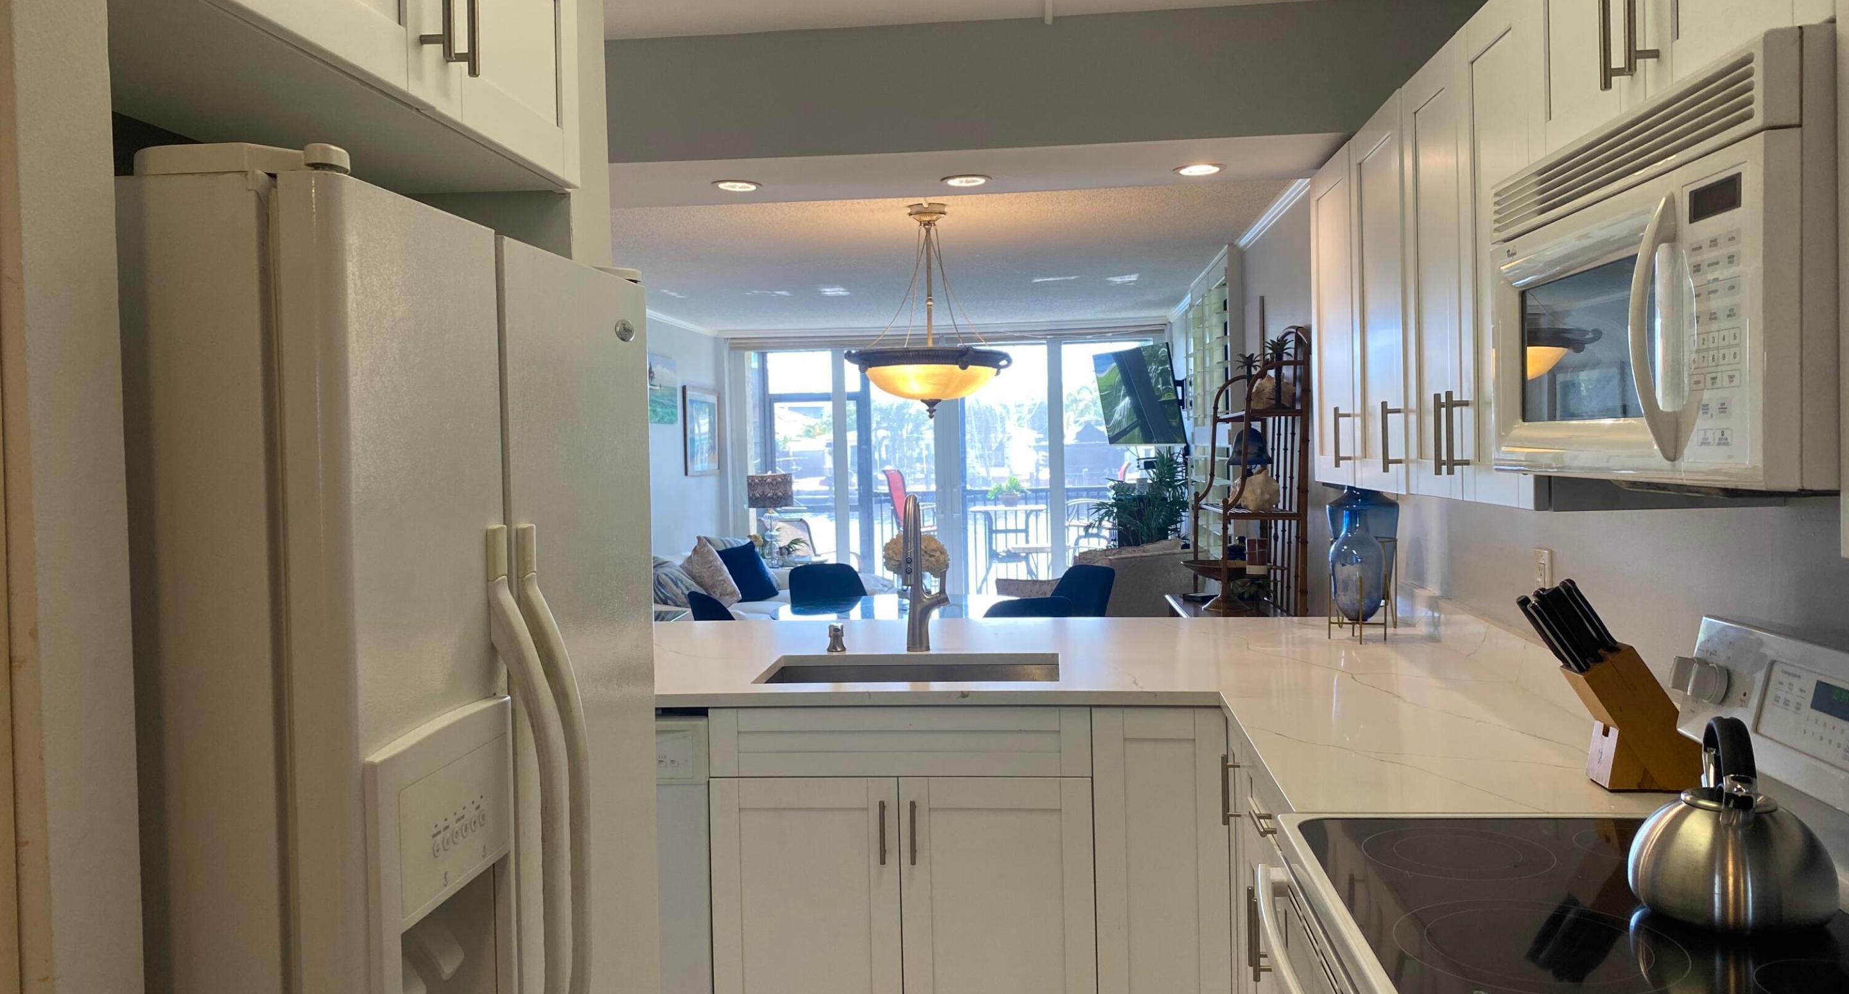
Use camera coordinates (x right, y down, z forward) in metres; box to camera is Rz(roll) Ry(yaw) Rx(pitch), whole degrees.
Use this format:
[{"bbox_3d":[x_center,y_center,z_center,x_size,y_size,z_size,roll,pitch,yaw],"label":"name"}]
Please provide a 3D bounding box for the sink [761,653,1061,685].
[{"bbox_3d":[-0.026,0.528,3.304,0.720,0.230,0.450,-1,2,5],"label":"sink"}]

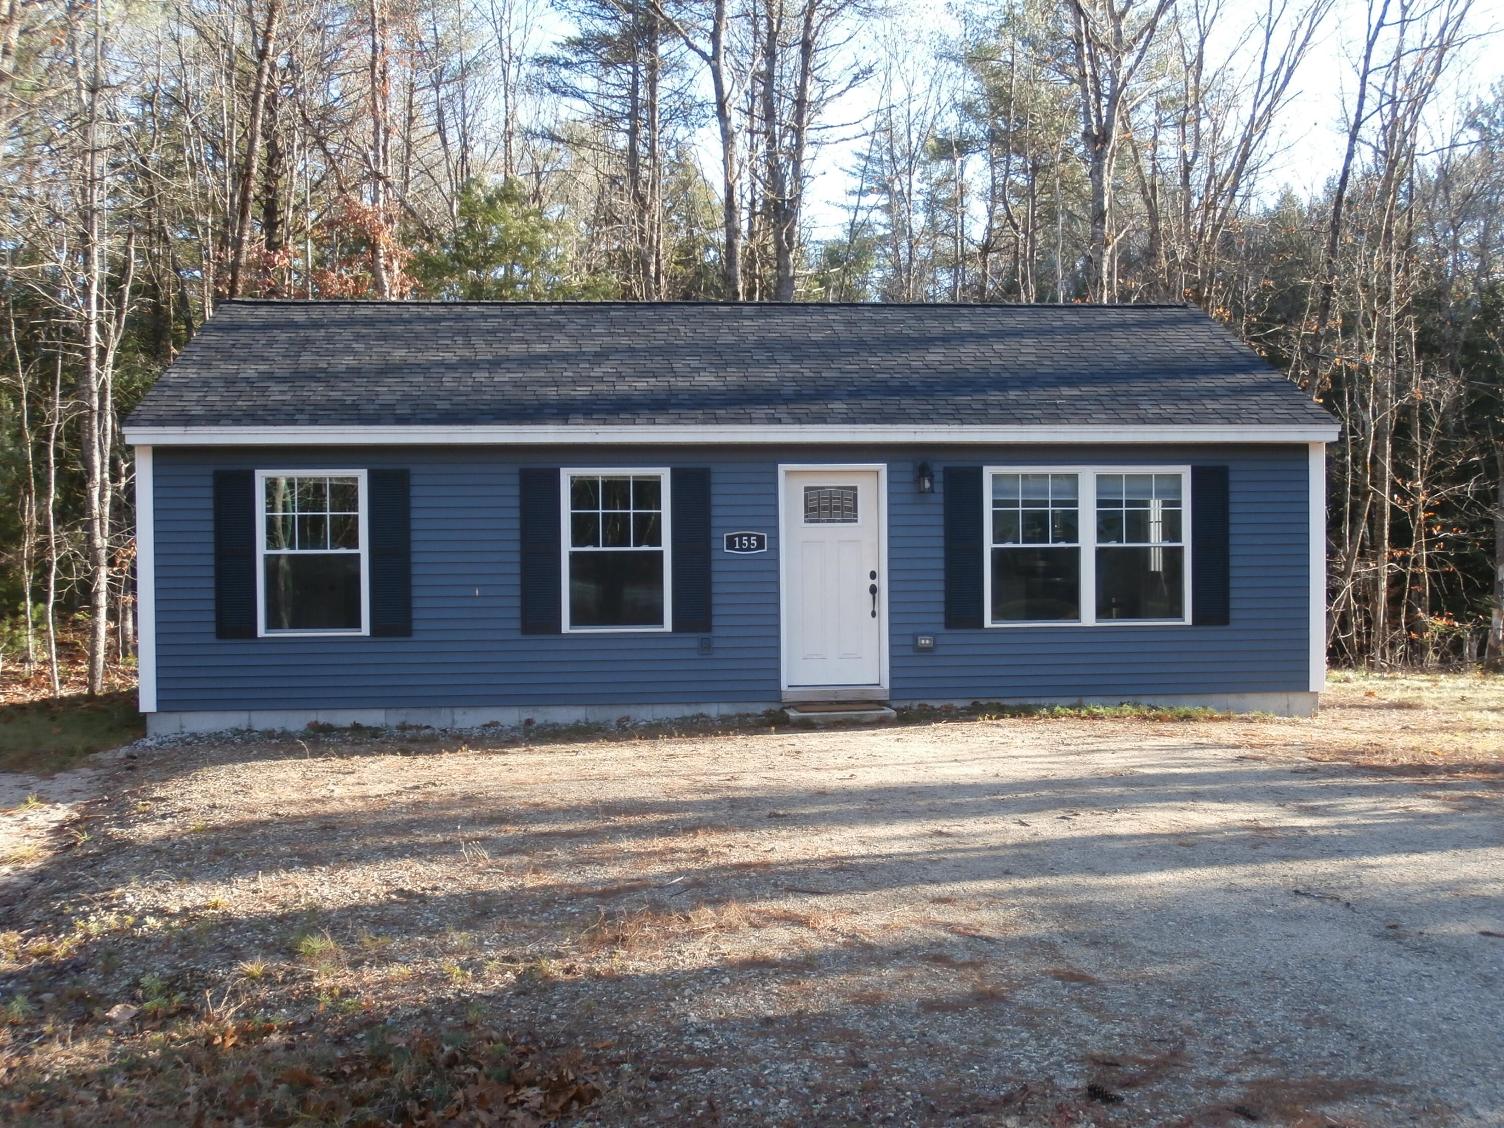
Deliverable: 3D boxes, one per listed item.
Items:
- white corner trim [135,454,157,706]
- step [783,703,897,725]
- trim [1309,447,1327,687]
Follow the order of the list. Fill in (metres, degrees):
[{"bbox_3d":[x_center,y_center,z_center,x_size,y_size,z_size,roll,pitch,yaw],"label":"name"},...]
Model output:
[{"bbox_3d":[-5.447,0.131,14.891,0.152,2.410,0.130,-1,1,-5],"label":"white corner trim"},{"bbox_3d":[0.769,1.370,14.939,0.961,0.100,0.850,-1,1,-5],"label":"step"},{"bbox_3d":[5.434,0.025,15.917,0.155,2.410,0.130,-1,1,-5],"label":"trim"}]

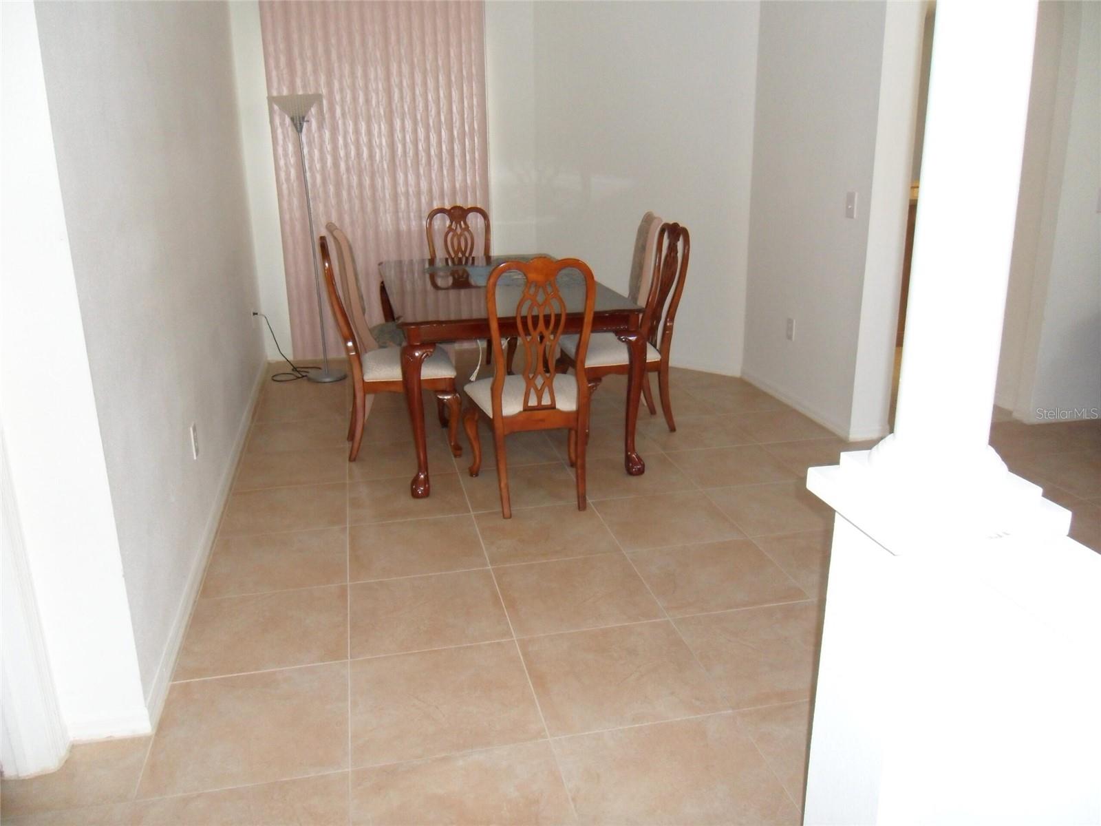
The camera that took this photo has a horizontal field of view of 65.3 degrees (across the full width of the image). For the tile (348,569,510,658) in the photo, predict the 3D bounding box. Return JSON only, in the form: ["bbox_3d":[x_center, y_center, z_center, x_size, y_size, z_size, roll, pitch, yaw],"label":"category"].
[{"bbox_3d":[-0.410,0.659,2.859,0.508,0.010,0.483,-5,18,-12],"label":"tile"}]

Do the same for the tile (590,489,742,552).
[{"bbox_3d":[0.483,0.452,3.591,0.510,0.010,0.505,-4,18,-12],"label":"tile"}]

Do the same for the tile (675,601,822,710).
[{"bbox_3d":[0.661,0.700,2.516,0.488,0.010,0.488,-4,17,-12],"label":"tile"}]

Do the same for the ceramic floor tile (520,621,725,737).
[{"bbox_3d":[0.186,0.734,2.416,0.488,0.010,0.488,-4,17,-12],"label":"ceramic floor tile"}]

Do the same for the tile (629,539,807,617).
[{"bbox_3d":[0.581,0.581,3.070,0.508,0.010,0.483,-5,18,-12],"label":"tile"}]

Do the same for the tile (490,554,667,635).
[{"bbox_3d":[0.088,0.632,3.020,0.510,0.010,0.505,-4,18,-12],"label":"tile"}]

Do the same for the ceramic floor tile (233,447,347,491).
[{"bbox_3d":[-1.226,0.269,4.098,0.508,0.010,0.483,-5,18,-12],"label":"ceramic floor tile"}]

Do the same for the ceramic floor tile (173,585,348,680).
[{"bbox_3d":[-0.873,0.671,2.660,0.488,0.010,0.488,-4,17,-12],"label":"ceramic floor tile"}]

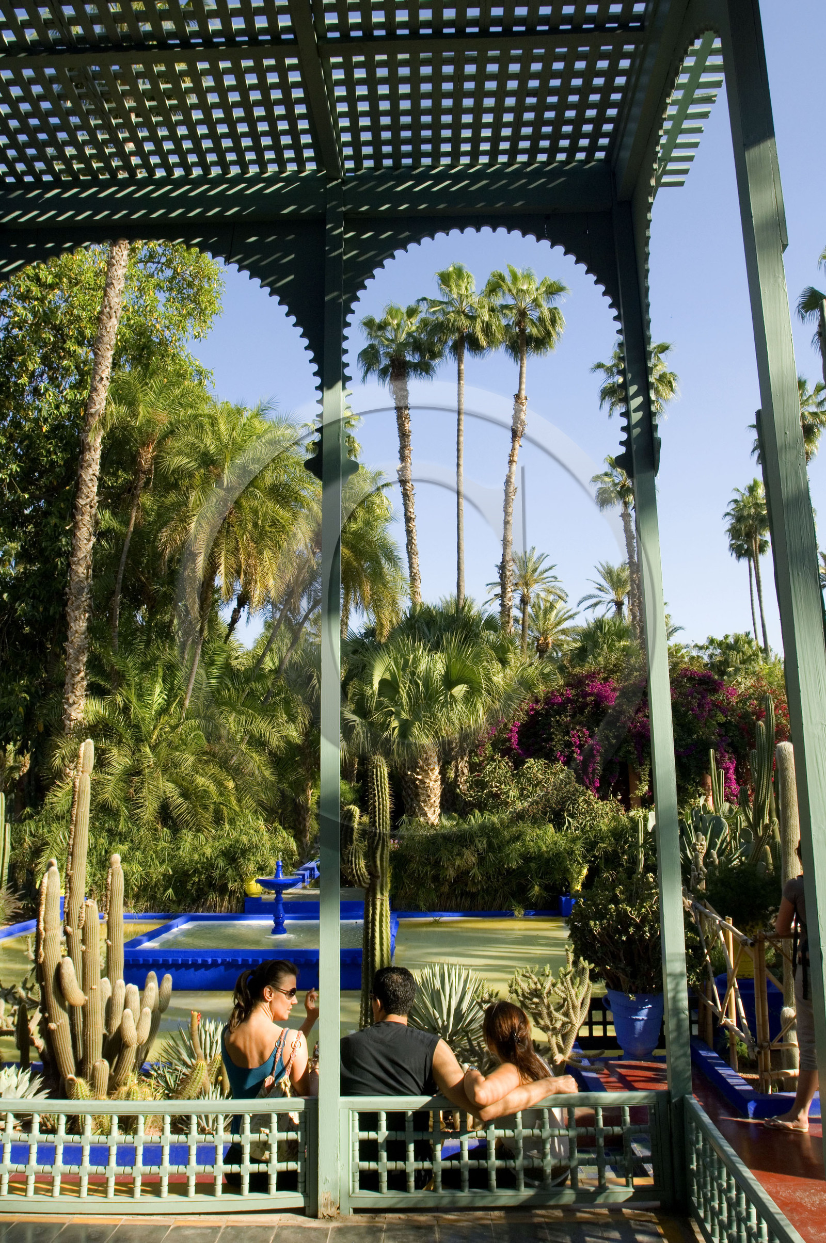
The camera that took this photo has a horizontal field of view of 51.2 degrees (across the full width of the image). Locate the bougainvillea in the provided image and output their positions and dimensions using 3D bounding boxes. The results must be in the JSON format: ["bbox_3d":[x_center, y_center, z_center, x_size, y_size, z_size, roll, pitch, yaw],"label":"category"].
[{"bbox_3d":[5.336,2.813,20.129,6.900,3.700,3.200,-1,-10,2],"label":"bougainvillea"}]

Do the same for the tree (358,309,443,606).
[{"bbox_3d":[-0.371,-2.597,34.049,3.530,21.710,3.500,-1,-10,2],"label":"tree"}]

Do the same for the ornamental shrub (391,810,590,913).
[{"bbox_3d":[1.335,4.010,14.781,3.500,1.680,1.600,-1,-10,2],"label":"ornamental shrub"}]

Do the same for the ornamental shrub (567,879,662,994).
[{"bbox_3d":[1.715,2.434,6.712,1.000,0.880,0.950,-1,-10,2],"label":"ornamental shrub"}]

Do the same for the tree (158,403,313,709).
[{"bbox_3d":[-3.882,0.186,18.965,3.500,10.691,3.500,-1,-11,3],"label":"tree"}]

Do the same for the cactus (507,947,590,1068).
[{"bbox_3d":[0.892,2.515,5.601,0.530,0.744,0.480,-1,-11,3],"label":"cactus"}]

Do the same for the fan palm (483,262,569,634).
[{"bbox_3d":[4.778,-3.442,33.998,3.510,23.190,3.500,-1,-10,2],"label":"fan palm"}]

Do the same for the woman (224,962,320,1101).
[{"bbox_3d":[-0.480,1.960,3.539,0.520,1.141,0.750,-6,-12,24],"label":"woman"}]

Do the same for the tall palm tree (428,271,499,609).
[{"bbox_3d":[2.176,-3.480,34.108,3.290,23.390,3.500,-1,-10,2],"label":"tall palm tree"}]

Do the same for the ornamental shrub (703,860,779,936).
[{"bbox_3d":[2.516,2.120,6.600,0.590,0.542,0.570,-1,-11,3],"label":"ornamental shrub"}]

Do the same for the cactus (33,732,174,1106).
[{"bbox_3d":[-2.061,1.964,5.808,0.920,2.300,0.780,-1,-10,2],"label":"cactus"}]

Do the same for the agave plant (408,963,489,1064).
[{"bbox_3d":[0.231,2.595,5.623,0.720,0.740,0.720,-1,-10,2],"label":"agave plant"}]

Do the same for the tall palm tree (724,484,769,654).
[{"bbox_3d":[24.147,1.481,61.714,3.000,24.434,3.000,-1,-11,3],"label":"tall palm tree"}]

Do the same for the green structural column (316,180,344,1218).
[{"bbox_3d":[-0.323,0.066,3.531,0.080,4.252,0.085,-1,-11,3],"label":"green structural column"}]

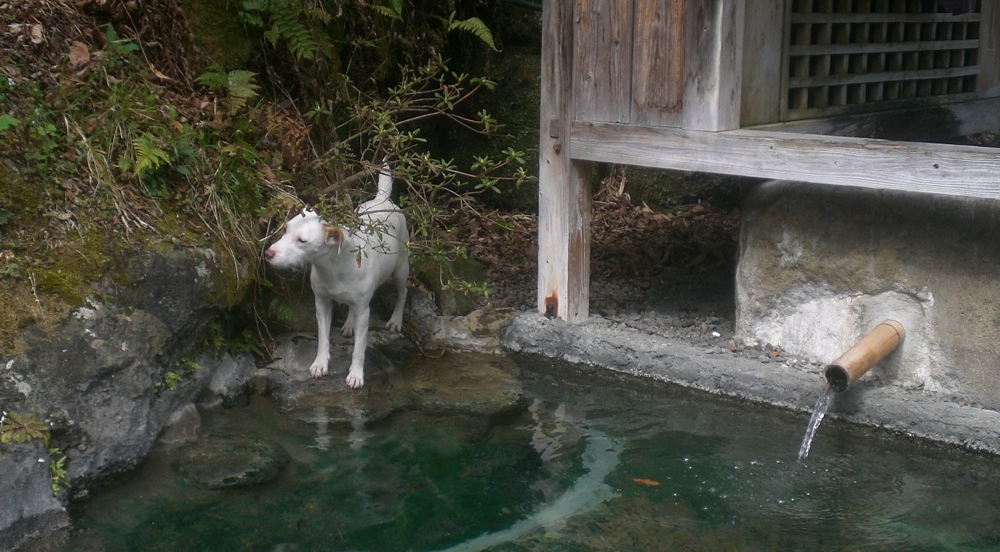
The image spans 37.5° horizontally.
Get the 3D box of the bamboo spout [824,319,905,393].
[{"bbox_3d":[0.877,0.190,3.519,0.069,0.069,0.318,9,24,38],"label":"bamboo spout"}]

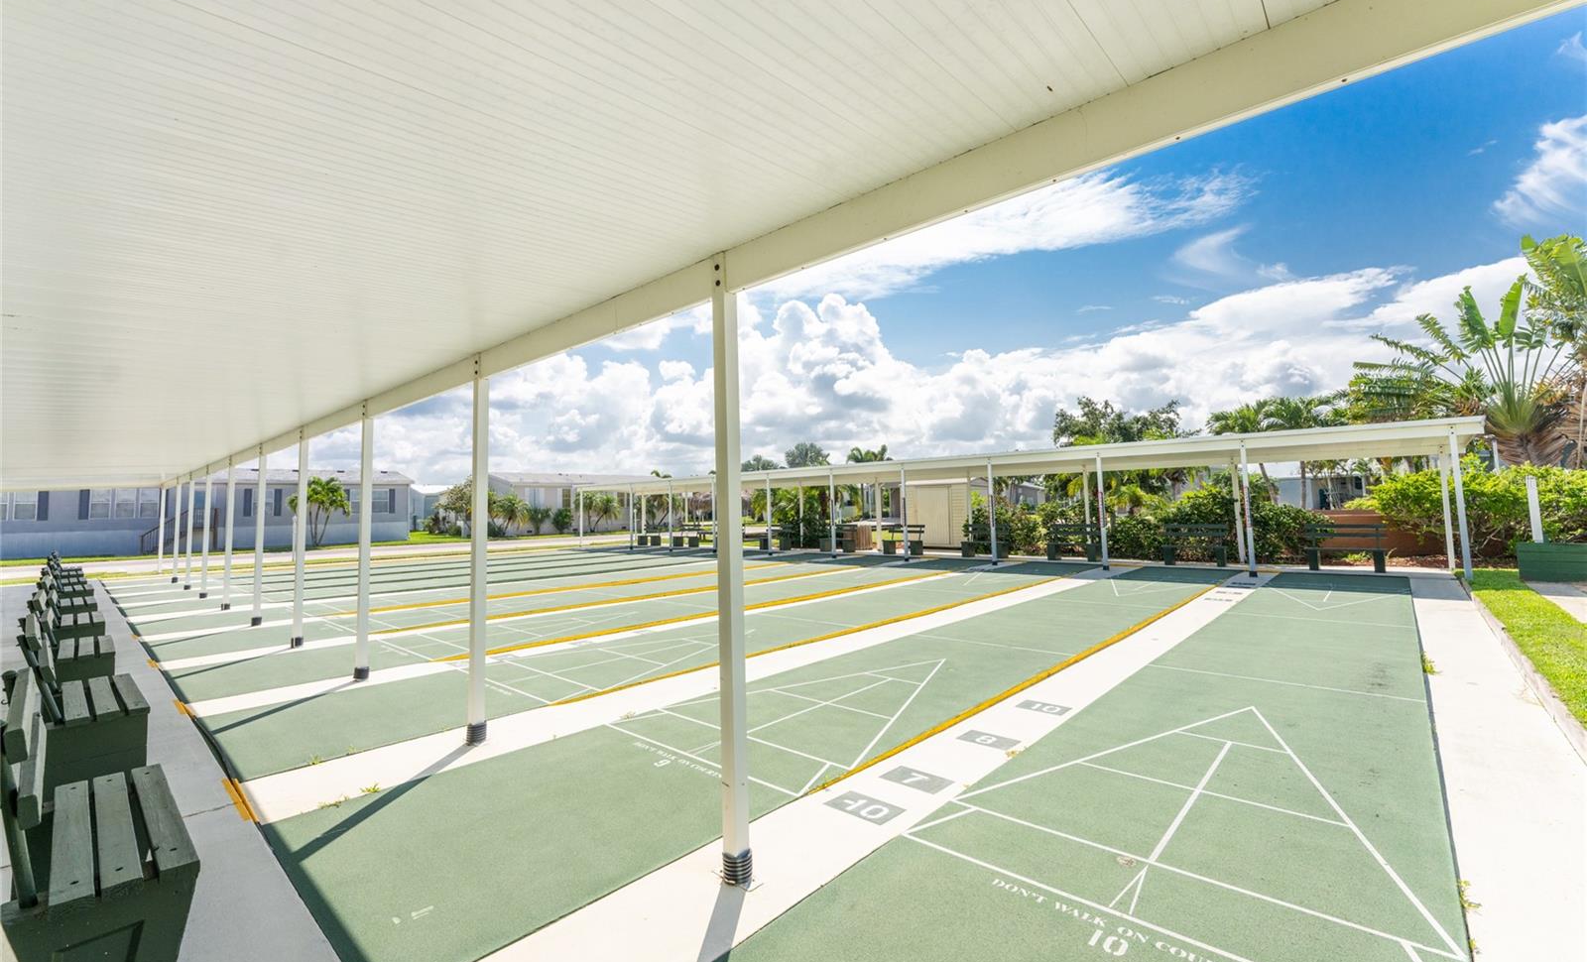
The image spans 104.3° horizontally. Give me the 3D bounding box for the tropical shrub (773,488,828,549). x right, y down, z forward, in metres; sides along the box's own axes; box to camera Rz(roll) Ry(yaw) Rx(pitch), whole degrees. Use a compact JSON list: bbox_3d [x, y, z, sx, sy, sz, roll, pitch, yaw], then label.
[{"bbox_3d":[0.282,1.538,25.529,2.360,2.463,1.900,-1,-3,1],"label":"tropical shrub"}]

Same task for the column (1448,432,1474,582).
[{"bbox_3d":[11.373,0.439,10.507,0.110,2.700,0.110,-4,-4,42],"label":"column"}]

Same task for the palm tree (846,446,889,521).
[{"bbox_3d":[6.146,0.370,52.142,3.500,6.627,3.325,-2,-3,7],"label":"palm tree"}]

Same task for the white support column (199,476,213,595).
[{"bbox_3d":[-11.923,1.035,12.550,0.085,2.560,0.085,-3,-4,42],"label":"white support column"}]

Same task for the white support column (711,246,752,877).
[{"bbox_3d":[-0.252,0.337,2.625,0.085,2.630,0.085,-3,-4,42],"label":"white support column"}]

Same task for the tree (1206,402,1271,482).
[{"bbox_3d":[19.089,-0.518,26.120,2.750,5.610,2.612,-3,-3,36],"label":"tree"}]

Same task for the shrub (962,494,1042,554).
[{"bbox_3d":[6.746,1.400,19.920,2.427,2.002,1.900,-2,-3,19],"label":"shrub"}]

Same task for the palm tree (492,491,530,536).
[{"bbox_3d":[-19.939,2.316,43.515,2.465,3.061,2.300,0,-3,-25],"label":"palm tree"}]

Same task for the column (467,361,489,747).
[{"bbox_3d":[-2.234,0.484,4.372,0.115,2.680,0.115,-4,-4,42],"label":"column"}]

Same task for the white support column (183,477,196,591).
[{"bbox_3d":[-13.856,1.149,14.195,0.085,2.560,0.085,-3,-4,42],"label":"white support column"}]

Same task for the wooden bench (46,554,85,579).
[{"bbox_3d":[-16.109,2.037,13.709,1.340,0.960,0.500,-4,-4,41],"label":"wooden bench"}]

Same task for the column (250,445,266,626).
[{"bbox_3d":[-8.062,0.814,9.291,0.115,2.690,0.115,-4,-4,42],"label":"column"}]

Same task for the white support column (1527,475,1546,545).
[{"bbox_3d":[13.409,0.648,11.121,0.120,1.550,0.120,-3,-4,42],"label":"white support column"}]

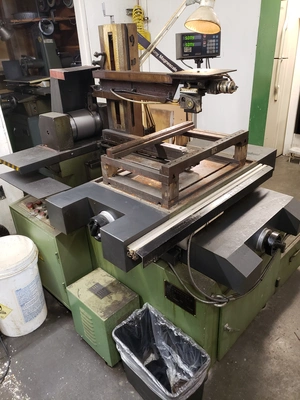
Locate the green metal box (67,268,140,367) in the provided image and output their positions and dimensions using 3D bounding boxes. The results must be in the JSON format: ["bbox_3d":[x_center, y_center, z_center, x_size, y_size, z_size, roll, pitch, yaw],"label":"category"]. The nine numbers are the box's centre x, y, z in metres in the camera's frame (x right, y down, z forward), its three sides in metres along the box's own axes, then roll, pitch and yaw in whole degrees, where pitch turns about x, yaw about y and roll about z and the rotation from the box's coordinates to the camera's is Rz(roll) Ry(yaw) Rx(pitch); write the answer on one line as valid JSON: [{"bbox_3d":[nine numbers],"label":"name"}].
[{"bbox_3d":[-0.203,0.531,1.386,0.283,0.282,0.183,21,35,41],"label":"green metal box"}]

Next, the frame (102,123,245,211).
[{"bbox_3d":[0.137,-0.205,1.454,0.401,0.171,0.614,20,34,39],"label":"frame"}]

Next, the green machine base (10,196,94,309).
[{"bbox_3d":[-0.546,0.283,1.735,0.503,0.471,0.194,20,34,40],"label":"green machine base"}]

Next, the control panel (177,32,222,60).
[{"bbox_3d":[0.314,-0.993,1.938,0.280,0.142,0.082,-13,28,-20],"label":"control panel"}]

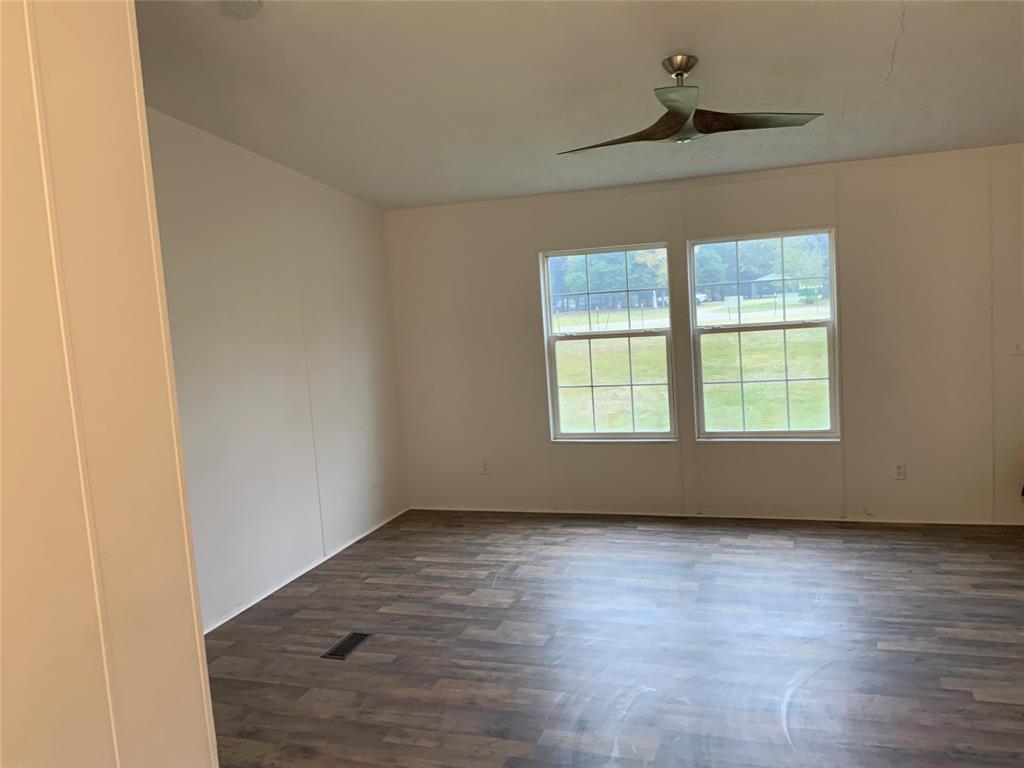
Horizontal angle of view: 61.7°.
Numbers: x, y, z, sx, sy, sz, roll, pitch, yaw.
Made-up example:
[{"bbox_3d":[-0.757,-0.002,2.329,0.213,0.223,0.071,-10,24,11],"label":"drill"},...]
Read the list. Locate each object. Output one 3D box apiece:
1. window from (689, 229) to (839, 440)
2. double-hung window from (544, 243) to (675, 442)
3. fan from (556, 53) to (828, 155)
[{"bbox_3d":[1.649,-0.295,5.632,0.908,1.350,0.090,-2,7,20],"label":"window"},{"bbox_3d":[0.673,-0.267,5.978,0.905,1.345,0.090,-2,7,20],"label":"double-hung window"},{"bbox_3d":[0.671,-1.207,3.593,1.270,0.360,1.200,-2,7,20],"label":"fan"}]

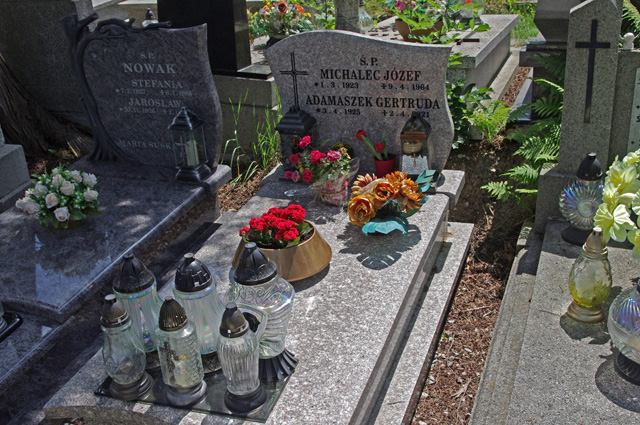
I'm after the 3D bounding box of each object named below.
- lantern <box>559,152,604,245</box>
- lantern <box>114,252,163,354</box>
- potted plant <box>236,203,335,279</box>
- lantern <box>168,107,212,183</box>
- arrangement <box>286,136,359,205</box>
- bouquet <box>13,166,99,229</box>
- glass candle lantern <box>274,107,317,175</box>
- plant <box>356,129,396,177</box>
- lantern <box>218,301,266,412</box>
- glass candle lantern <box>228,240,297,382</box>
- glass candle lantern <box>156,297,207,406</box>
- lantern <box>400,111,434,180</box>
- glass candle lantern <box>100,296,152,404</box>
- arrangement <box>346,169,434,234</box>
[{"bbox_3d":[0.839,-0.057,2.345,0.143,0.281,0.135,10,29,28],"label":"lantern"},{"bbox_3d":[-0.489,0.259,2.029,0.125,0.333,0.125,4,27,19],"label":"lantern"},{"bbox_3d":[-0.125,0.062,2.346,0.316,0.172,0.305,-4,26,2],"label":"potted plant"},{"bbox_3d":[-0.538,-0.283,3.047,0.135,0.296,0.135,10,30,29],"label":"lantern"},{"bbox_3d":[0.005,-0.180,2.938,0.300,0.265,0.220,4,27,19],"label":"arrangement"},{"bbox_3d":[-0.959,-0.082,2.740,0.300,0.190,0.265,4,27,19],"label":"bouquet"},{"bbox_3d":[-0.090,-0.268,2.892,0.136,0.287,0.136,10,29,28],"label":"glass candle lantern"},{"bbox_3d":[0.238,-0.246,3.093,0.165,0.215,0.100,4,27,19],"label":"plant"},{"bbox_3d":[-0.185,0.326,1.704,0.102,0.267,0.102,-4,26,2],"label":"lantern"},{"bbox_3d":[-0.160,0.245,1.952,0.175,0.370,0.165,4,27,19],"label":"glass candle lantern"},{"bbox_3d":[-0.359,0.339,1.882,0.105,0.293,0.105,4,27,19],"label":"glass candle lantern"},{"bbox_3d":[0.407,-0.278,3.058,0.140,0.275,0.135,4,27,19],"label":"lantern"},{"bbox_3d":[-0.474,0.314,1.781,0.106,0.267,0.106,5,27,20],"label":"glass candle lantern"},{"bbox_3d":[0.253,-0.049,2.502,0.287,0.178,0.253,4,27,17],"label":"arrangement"}]

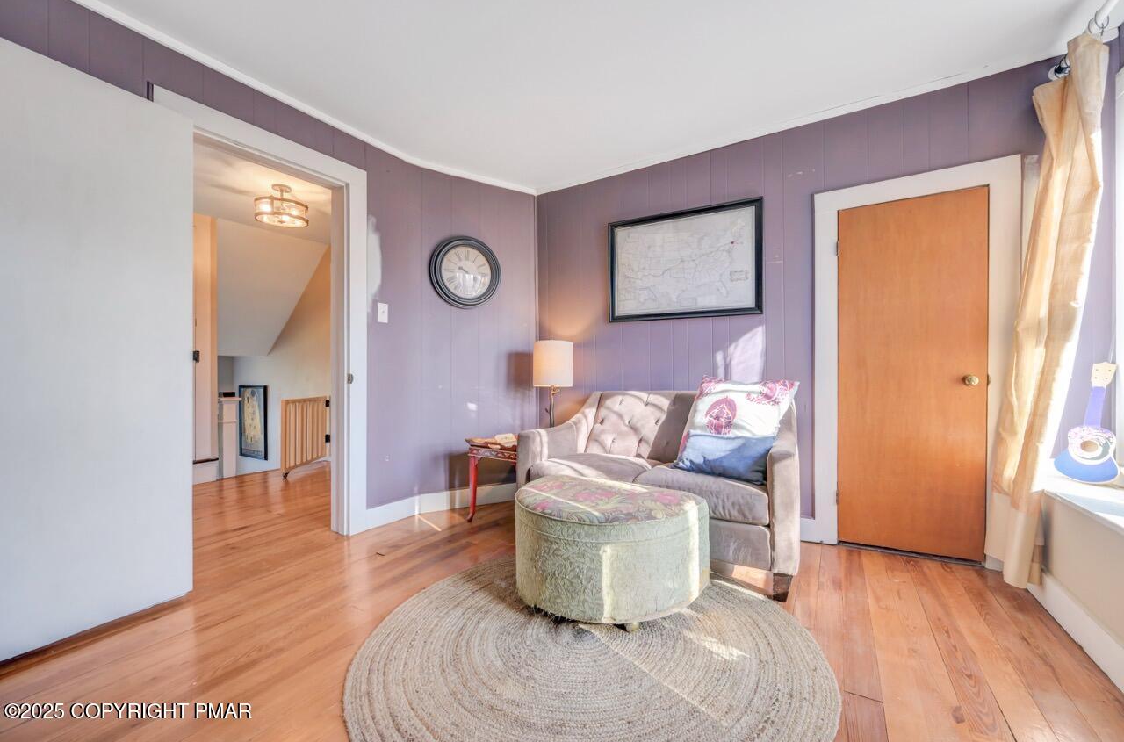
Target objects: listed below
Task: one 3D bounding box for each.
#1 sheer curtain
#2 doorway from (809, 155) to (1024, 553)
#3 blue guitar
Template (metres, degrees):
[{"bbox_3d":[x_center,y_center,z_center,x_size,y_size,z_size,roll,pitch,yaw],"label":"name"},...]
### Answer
[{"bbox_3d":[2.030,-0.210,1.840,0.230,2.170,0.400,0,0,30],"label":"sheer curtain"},{"bbox_3d":[1.795,-0.025,2.270,0.830,1.950,0.110,0,0,30],"label":"doorway"},{"bbox_3d":[2.290,0.230,1.890,0.190,0.550,0.065,10,-3,34],"label":"blue guitar"}]

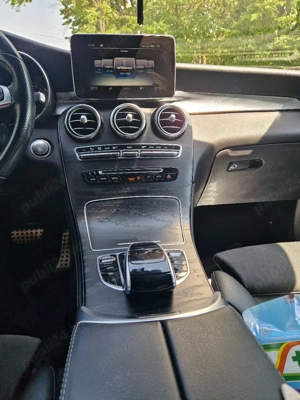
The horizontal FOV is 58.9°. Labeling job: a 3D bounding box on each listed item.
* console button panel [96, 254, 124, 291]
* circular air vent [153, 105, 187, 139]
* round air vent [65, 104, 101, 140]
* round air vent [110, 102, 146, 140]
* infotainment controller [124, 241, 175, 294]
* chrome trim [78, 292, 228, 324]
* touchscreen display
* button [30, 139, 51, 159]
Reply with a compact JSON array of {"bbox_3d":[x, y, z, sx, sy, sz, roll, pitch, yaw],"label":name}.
[{"bbox_3d":[-0.065,0.121,0.440,0.043,0.014,0.068,-3,37,-8],"label":"console button panel"},{"bbox_3d":[0.042,-0.165,0.561,0.071,0.071,0.028,-3,3,-8],"label":"circular air vent"},{"bbox_3d":[-0.137,-0.158,0.541,0.072,0.072,0.022,-3,3,-8],"label":"round air vent"},{"bbox_3d":[-0.045,-0.162,0.552,0.073,0.073,0.028,-3,3,-8],"label":"round air vent"},{"bbox_3d":[-0.001,0.109,0.427,0.073,0.042,0.098,-3,35,-8],"label":"infotainment controller"},{"bbox_3d":[0.003,0.157,0.395,0.215,0.025,0.038,-3,28,-8],"label":"chrome trim"},{"bbox_3d":[-0.054,-0.280,0.565,0.213,0.124,0.024,-3,9,-8],"label":"touchscreen display"},{"bbox_3d":[-0.219,-0.103,0.533,0.040,0.040,0.016,-3,5,-8],"label":"button"}]

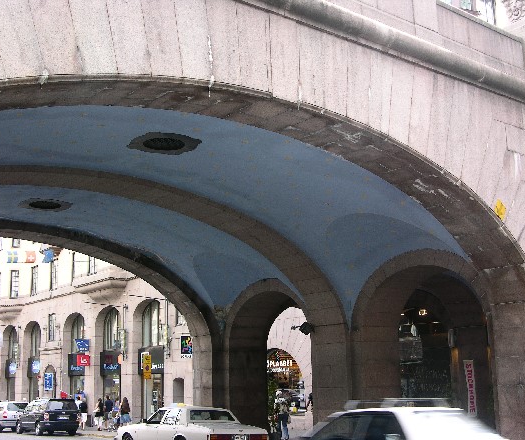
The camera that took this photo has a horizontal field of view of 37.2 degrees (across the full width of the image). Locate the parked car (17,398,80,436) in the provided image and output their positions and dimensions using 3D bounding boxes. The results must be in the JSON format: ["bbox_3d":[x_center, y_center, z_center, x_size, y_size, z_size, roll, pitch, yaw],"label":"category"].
[{"bbox_3d":[-11.200,10.230,40.500,1.950,1.740,4.750,6,-14,-31],"label":"parked car"}]

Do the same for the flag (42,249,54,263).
[{"bbox_3d":[-10.741,1.785,39.000,0.650,0.680,0.100,5,-13,-27],"label":"flag"}]

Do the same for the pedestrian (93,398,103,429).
[{"bbox_3d":[-8.620,10.243,41.034,0.500,1.660,0.400,8,-15,-37],"label":"pedestrian"}]

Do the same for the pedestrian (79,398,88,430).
[{"bbox_3d":[-9.544,10.395,41.631,0.500,1.690,0.380,7,-14,-34],"label":"pedestrian"}]

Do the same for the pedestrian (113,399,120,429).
[{"bbox_3d":[-7.741,10.282,41.340,0.460,1.600,0.360,8,-15,-39],"label":"pedestrian"}]

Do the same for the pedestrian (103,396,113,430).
[{"bbox_3d":[-8.166,10.193,41.221,0.520,1.790,0.380,6,-14,-32],"label":"pedestrian"}]

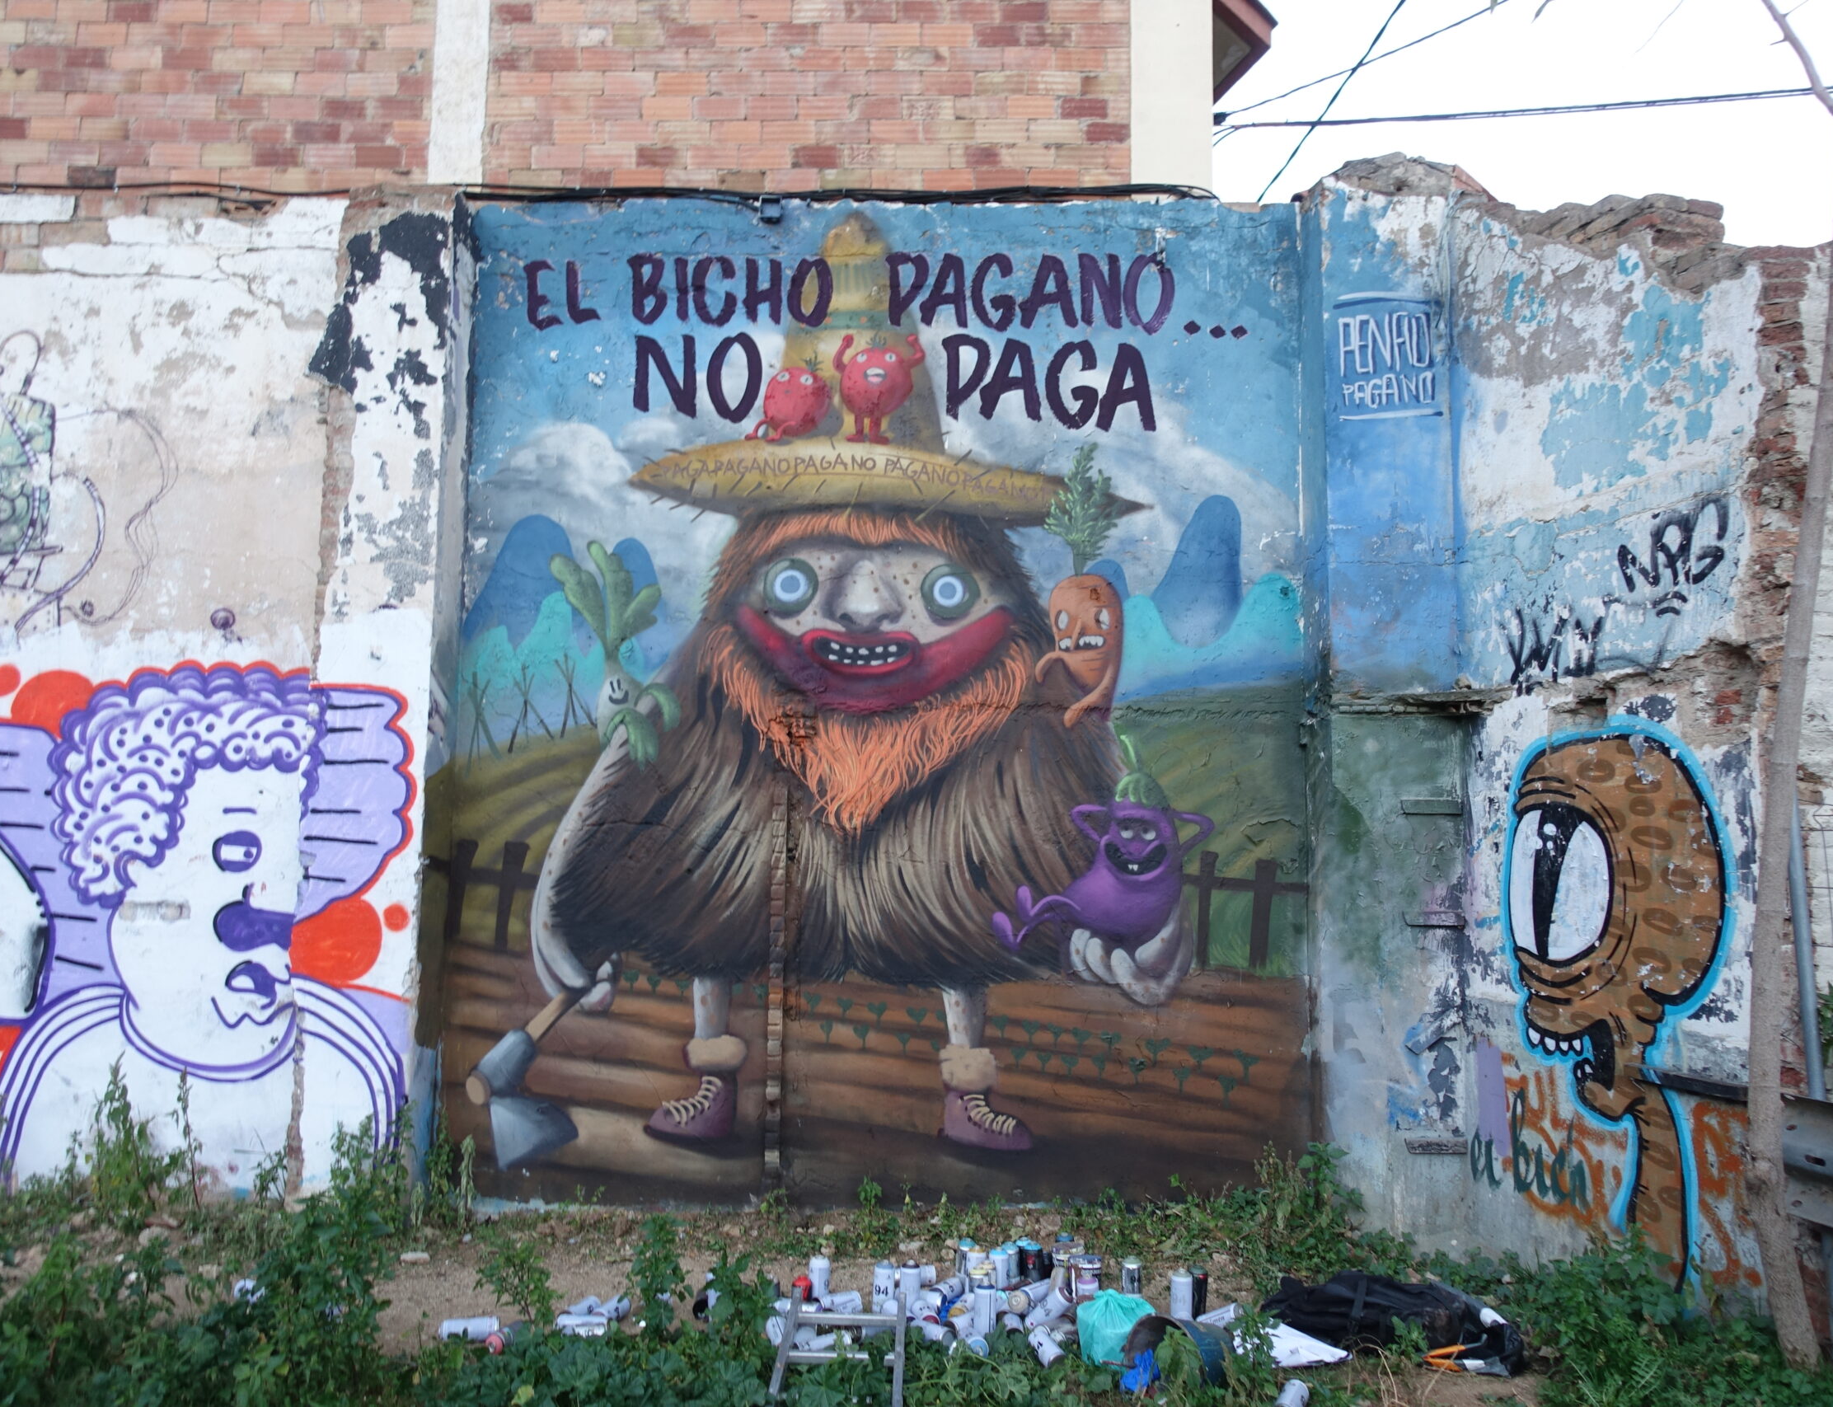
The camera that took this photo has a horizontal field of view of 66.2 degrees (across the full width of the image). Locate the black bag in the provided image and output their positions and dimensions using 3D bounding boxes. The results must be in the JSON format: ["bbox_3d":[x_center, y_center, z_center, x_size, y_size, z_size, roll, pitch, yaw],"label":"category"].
[{"bbox_3d":[1.485,1.904,4.410,0.770,0.170,0.410,-1,-6,20],"label":"black bag"}]

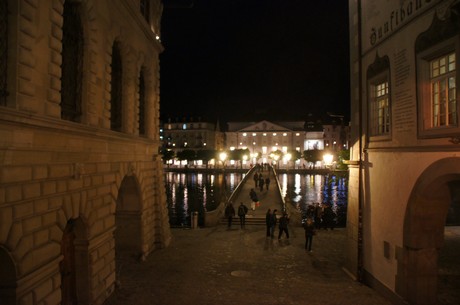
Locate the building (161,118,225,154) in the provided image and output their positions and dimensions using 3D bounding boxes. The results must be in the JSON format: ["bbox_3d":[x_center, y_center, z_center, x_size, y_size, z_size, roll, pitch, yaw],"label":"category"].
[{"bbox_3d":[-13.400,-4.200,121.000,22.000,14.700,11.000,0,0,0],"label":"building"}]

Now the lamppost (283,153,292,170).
[{"bbox_3d":[17.424,2.582,104.000,0.750,5.000,0.750,0,0,0],"label":"lamppost"}]

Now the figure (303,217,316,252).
[{"bbox_3d":[3.993,4.114,17.300,0.580,1.700,0.400,0,0,0],"label":"figure"}]

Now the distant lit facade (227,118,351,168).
[{"bbox_3d":[19.300,-3.200,121.000,41.500,16.300,11.000,0,0,0],"label":"distant lit facade"}]

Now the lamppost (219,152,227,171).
[{"bbox_3d":[-2.174,2.506,104.000,0.750,4.900,0.750,0,0,0],"label":"lamppost"}]

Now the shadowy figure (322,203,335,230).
[{"bbox_3d":[6.349,4.183,22.200,0.550,1.700,0.400,0,0,22],"label":"shadowy figure"}]

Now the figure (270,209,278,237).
[{"bbox_3d":[2.584,4.135,20.000,0.480,1.700,0.360,0,0,22],"label":"figure"}]

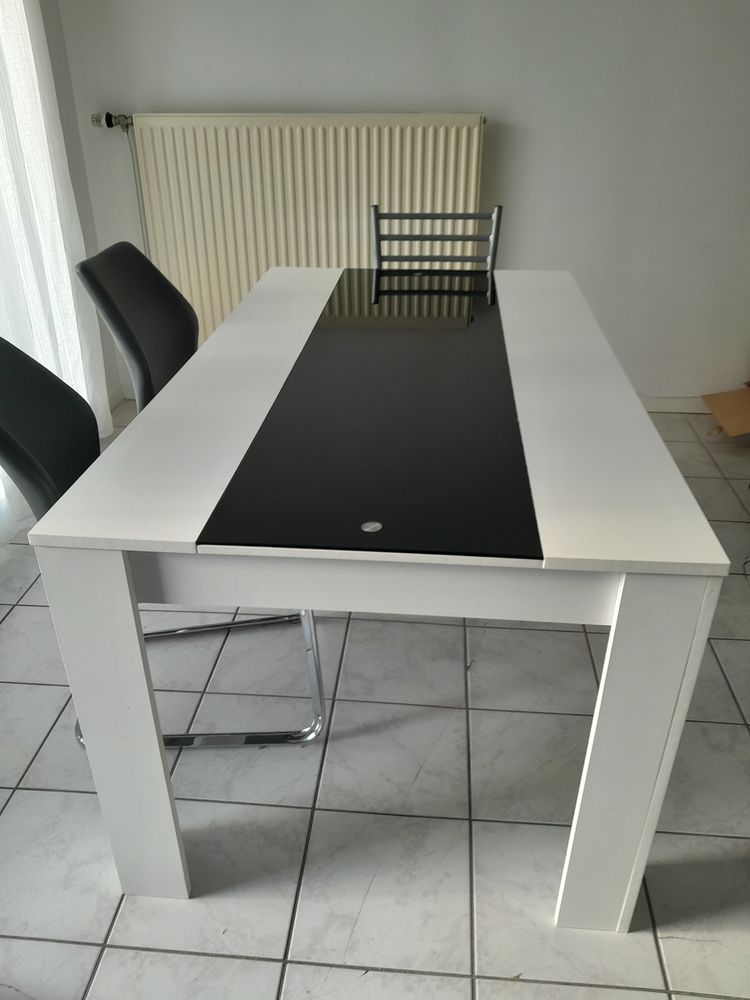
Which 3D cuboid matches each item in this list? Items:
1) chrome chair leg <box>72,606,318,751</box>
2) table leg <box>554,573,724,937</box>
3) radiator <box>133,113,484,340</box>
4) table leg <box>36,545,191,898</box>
[{"bbox_3d":[-0.406,0.252,1.776,0.555,0.410,0.475,-3,29,-5],"label":"chrome chair leg"},{"bbox_3d":[0.379,0.383,1.199,0.120,0.727,0.122,2,29,5],"label":"table leg"},{"bbox_3d":[-0.243,-1.003,3.038,1.260,0.900,0.090,2,29,4],"label":"radiator"},{"bbox_3d":[-0.385,0.354,1.260,0.120,0.727,0.122,2,29,5],"label":"table leg"}]

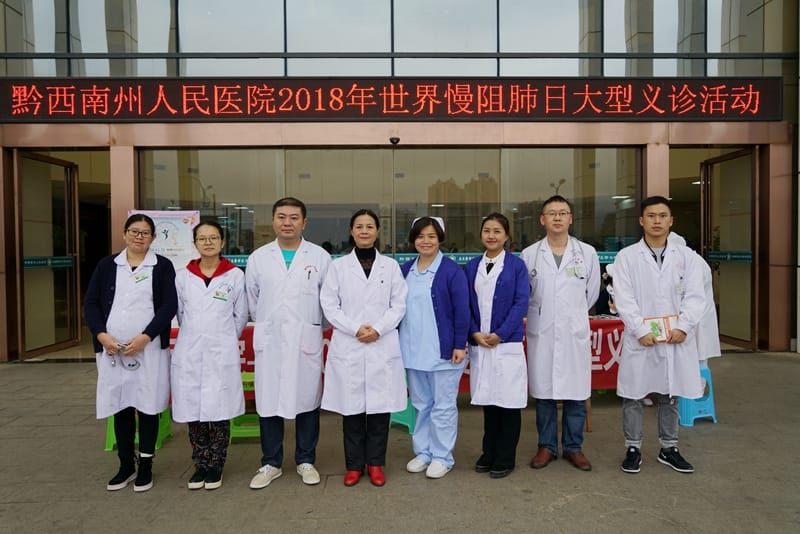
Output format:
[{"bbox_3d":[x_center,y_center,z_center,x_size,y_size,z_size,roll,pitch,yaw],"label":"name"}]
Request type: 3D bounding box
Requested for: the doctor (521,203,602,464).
[{"bbox_3d":[1.060,0.404,3.779,0.498,1.745,0.323,0,1,12],"label":"doctor"}]

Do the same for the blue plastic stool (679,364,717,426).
[{"bbox_3d":[2.366,1.018,4.723,0.293,0.465,0.343,-1,1,-14],"label":"blue plastic stool"}]

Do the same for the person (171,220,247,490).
[{"bbox_3d":[-1.165,0.512,3.515,0.442,1.579,0.313,-1,1,-4],"label":"person"}]

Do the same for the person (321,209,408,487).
[{"bbox_3d":[-0.219,0.469,3.553,0.527,1.646,0.343,-1,1,-2],"label":"person"}]

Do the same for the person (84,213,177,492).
[{"bbox_3d":[-1.636,0.491,3.497,0.526,1.631,0.384,-1,1,-5],"label":"person"}]

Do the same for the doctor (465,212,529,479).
[{"bbox_3d":[0.616,0.472,3.658,0.401,1.622,0.343,0,1,20],"label":"doctor"}]

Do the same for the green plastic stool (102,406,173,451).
[{"bbox_3d":[-1.906,1.065,4.249,0.364,0.465,0.313,-1,1,-2],"label":"green plastic stool"}]

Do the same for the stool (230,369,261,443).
[{"bbox_3d":[-1.053,1.055,4.380,0.364,0.465,0.313,-1,1,-2],"label":"stool"}]

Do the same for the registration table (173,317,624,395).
[{"bbox_3d":[-0.004,0.872,5.186,3.939,0.788,0.606,-1,1,-3],"label":"registration table"}]

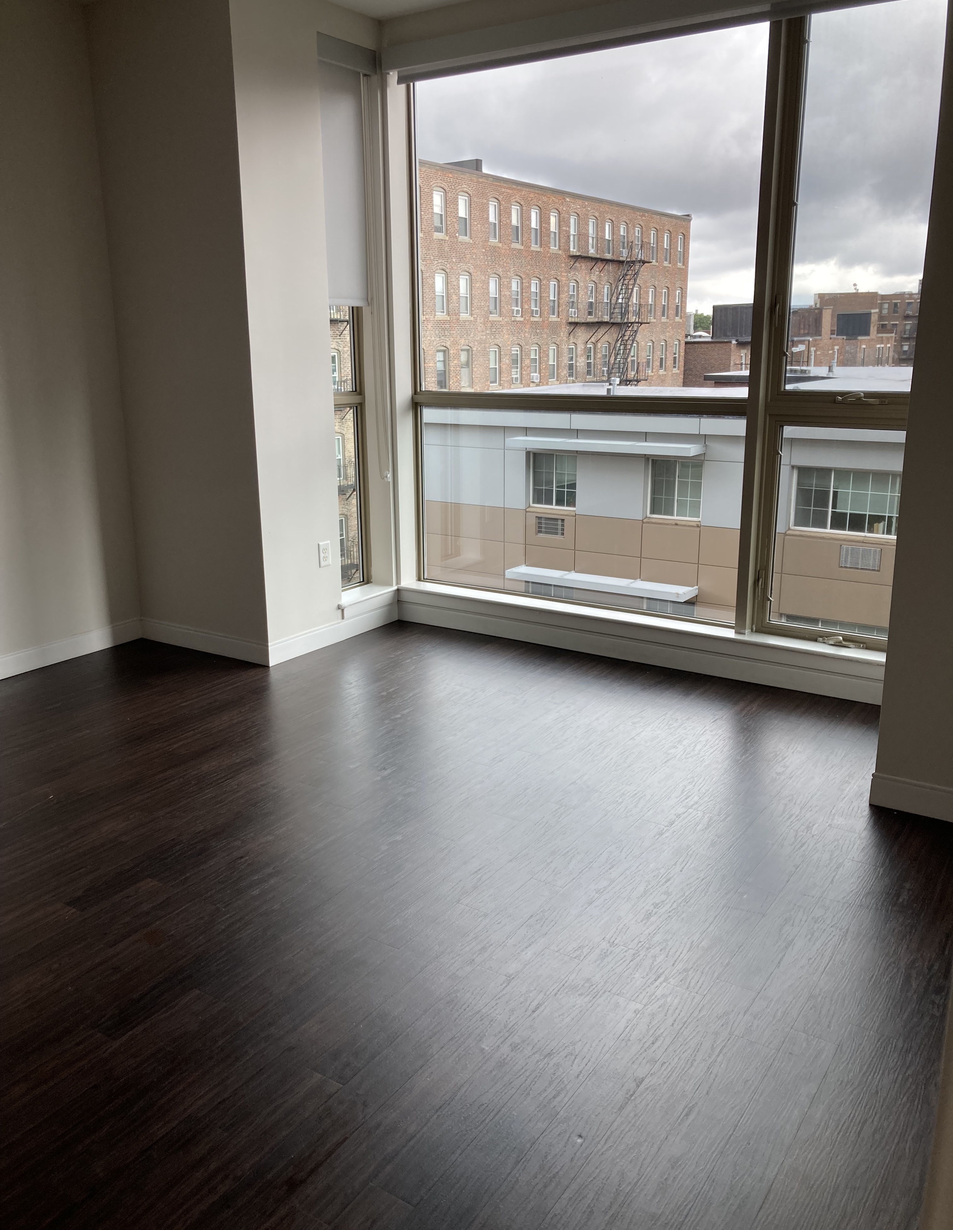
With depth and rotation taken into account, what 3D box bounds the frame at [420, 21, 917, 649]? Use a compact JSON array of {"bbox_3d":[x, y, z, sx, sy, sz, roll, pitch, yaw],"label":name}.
[{"bbox_3d":[0.756,-1.193,4.520,2.541,2.433,0.110,9,17,32],"label":"frame"}]

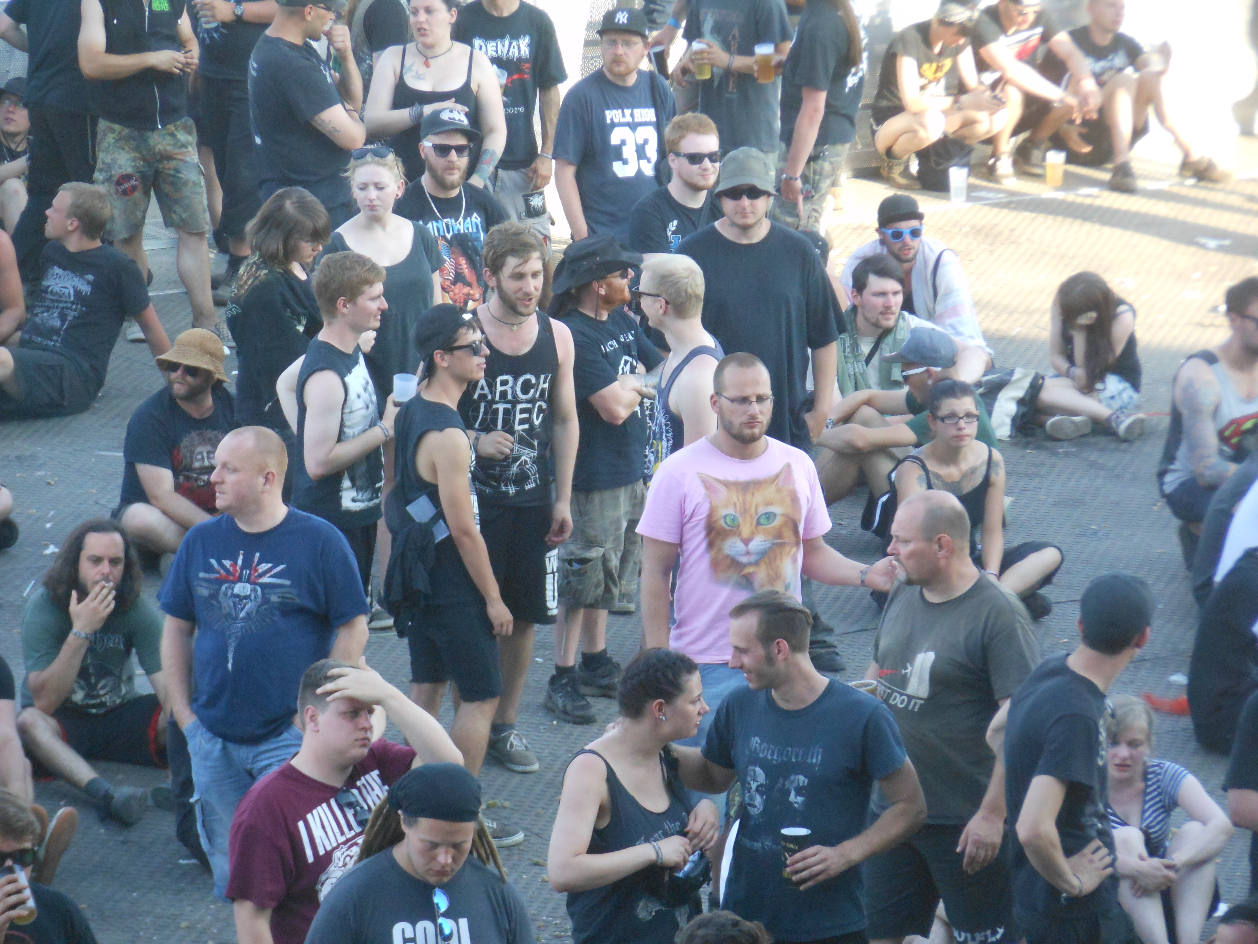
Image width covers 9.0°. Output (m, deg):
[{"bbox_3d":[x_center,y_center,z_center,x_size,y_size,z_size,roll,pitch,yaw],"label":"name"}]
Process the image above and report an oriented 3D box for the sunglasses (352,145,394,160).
[{"bbox_3d":[-0.861,-1.047,27.059,0.143,0.050,0.145,3,-27,12],"label":"sunglasses"}]

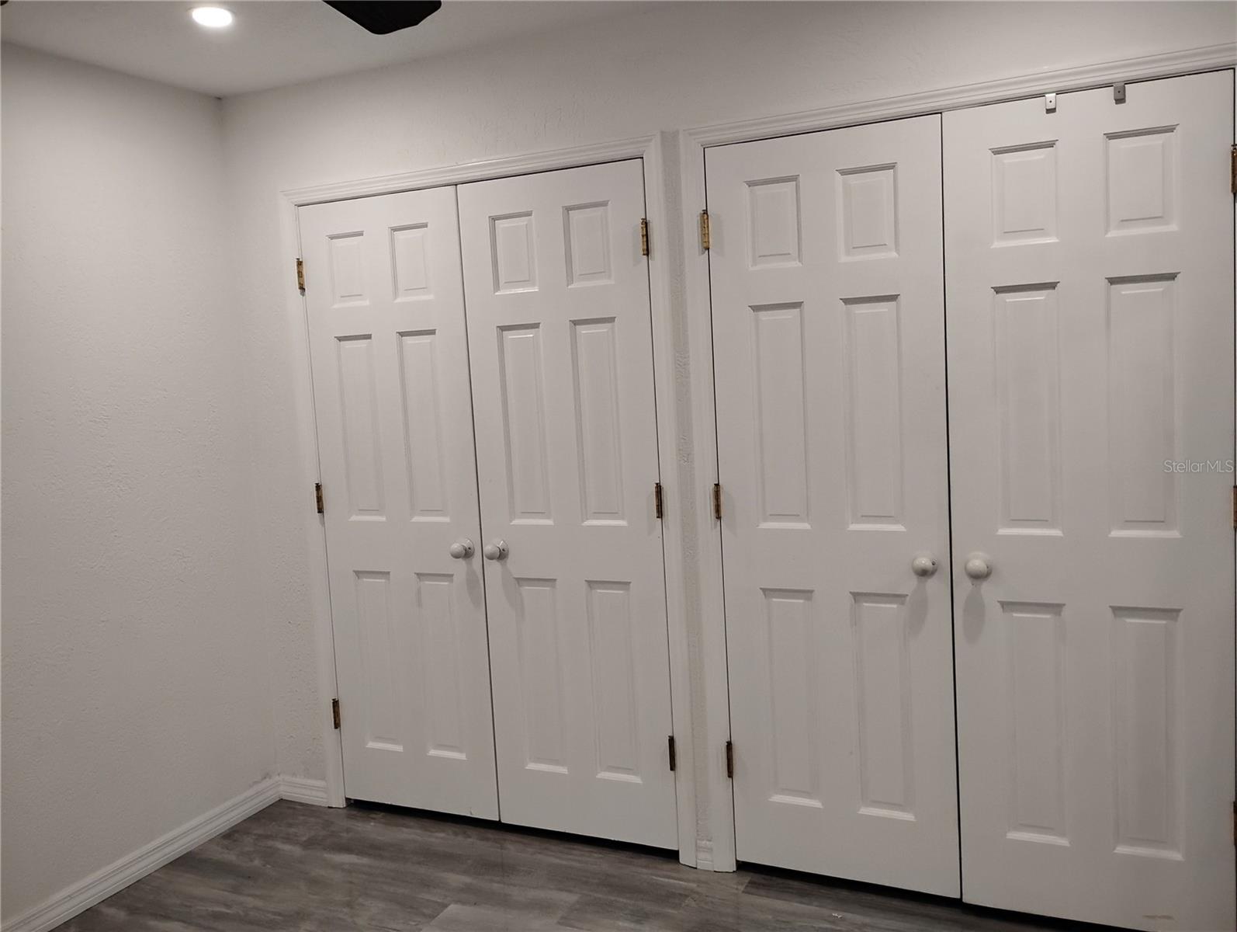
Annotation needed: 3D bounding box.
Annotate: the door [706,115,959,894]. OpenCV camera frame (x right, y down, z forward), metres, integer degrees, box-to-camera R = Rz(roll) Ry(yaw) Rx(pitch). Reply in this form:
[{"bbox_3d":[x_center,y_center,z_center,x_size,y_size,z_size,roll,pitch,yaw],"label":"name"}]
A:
[{"bbox_3d":[0.571,0.137,2.673,0.607,1.995,0.041,-1,6,25],"label":"door"}]

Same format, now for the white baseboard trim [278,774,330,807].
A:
[{"bbox_3d":[-1.105,1.137,3.527,0.214,0.095,0.016,-1,6,25],"label":"white baseboard trim"}]

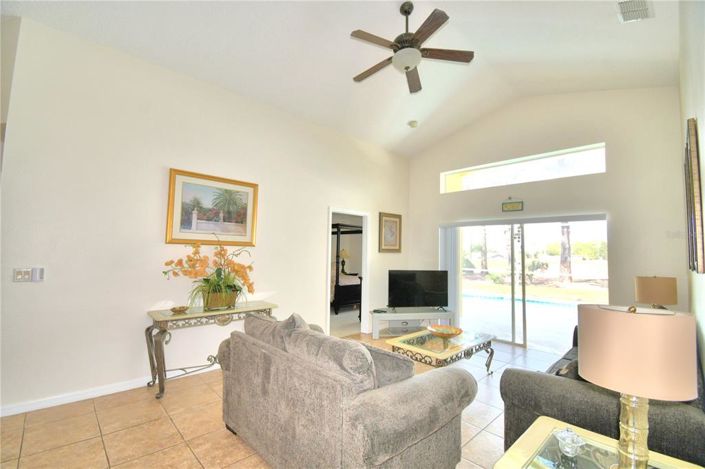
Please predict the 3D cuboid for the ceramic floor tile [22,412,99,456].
[{"bbox_3d":[-2.230,1.528,2.256,0.449,0.012,0.449,4,-5,-42],"label":"ceramic floor tile"}]

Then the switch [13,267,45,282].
[{"bbox_3d":[-2.787,0.354,2.533,0.180,0.118,0.020,4,-5,-41],"label":"switch"}]

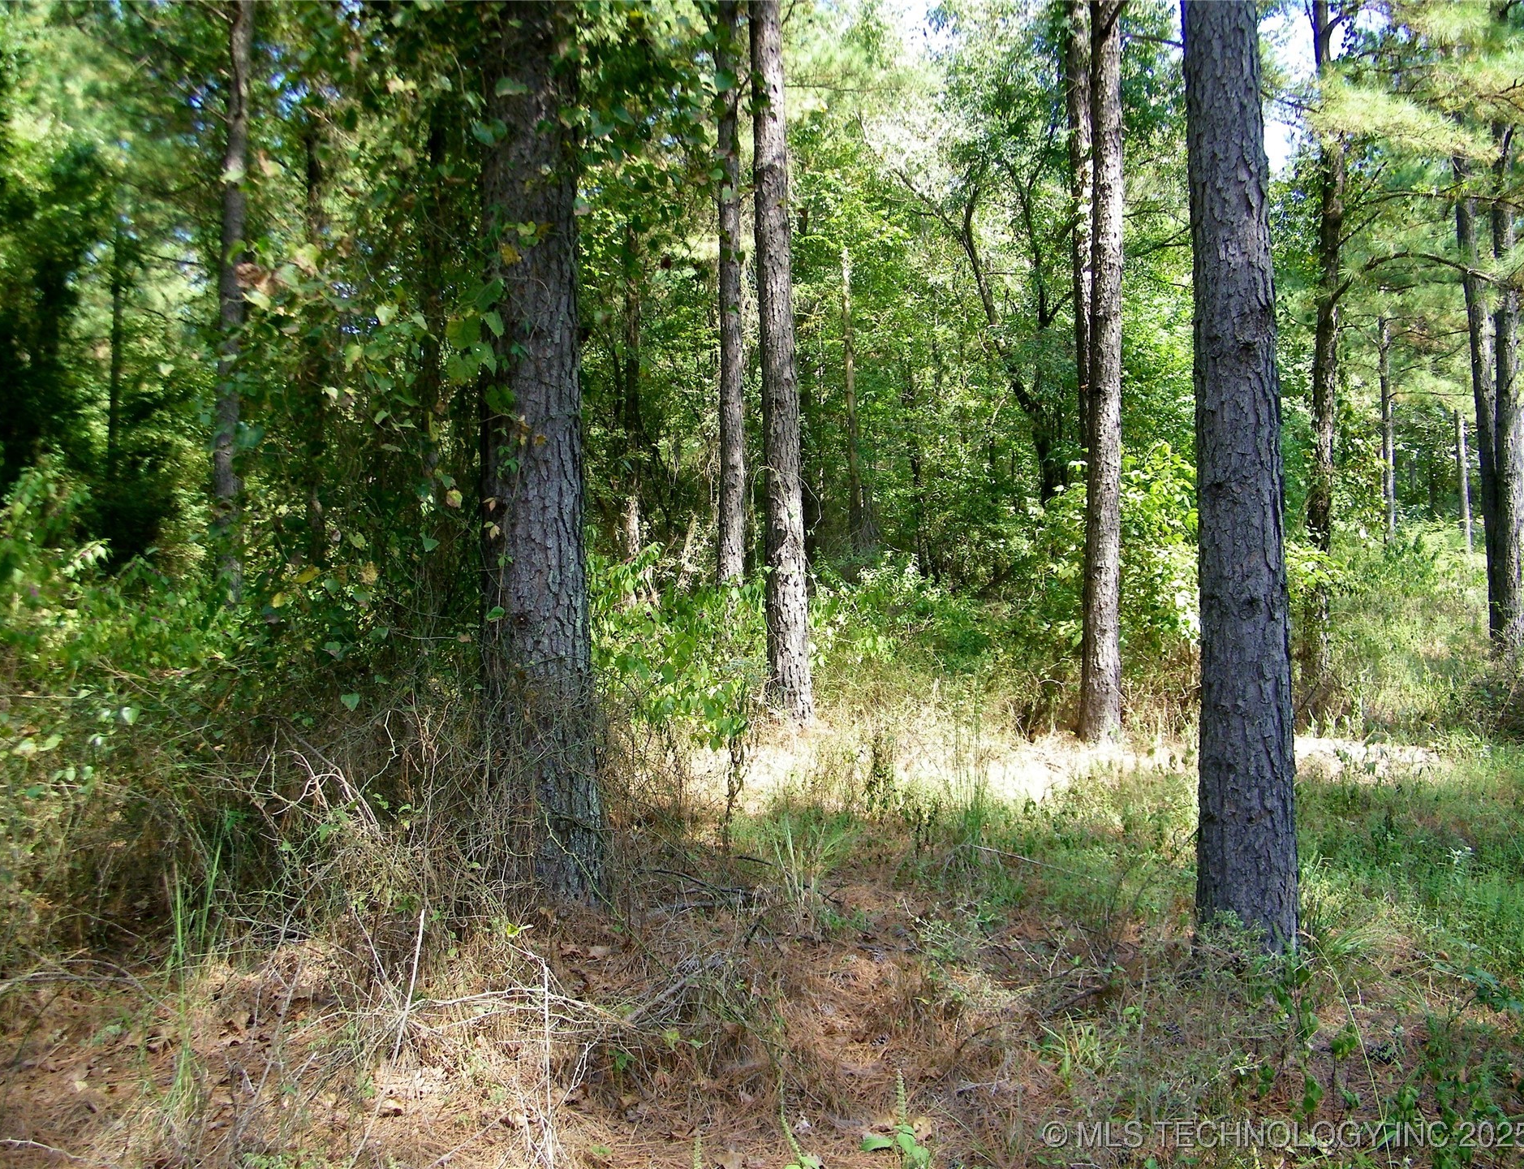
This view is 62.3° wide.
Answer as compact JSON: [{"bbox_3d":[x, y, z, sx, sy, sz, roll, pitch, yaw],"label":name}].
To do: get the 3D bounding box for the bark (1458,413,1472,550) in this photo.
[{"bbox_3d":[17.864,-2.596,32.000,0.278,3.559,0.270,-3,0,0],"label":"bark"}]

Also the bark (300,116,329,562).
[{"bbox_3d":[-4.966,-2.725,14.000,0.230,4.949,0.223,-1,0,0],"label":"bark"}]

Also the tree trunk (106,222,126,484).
[{"bbox_3d":[-11.272,-4.037,22.000,0.190,4.700,0.190,3,2,0],"label":"tree trunk"}]

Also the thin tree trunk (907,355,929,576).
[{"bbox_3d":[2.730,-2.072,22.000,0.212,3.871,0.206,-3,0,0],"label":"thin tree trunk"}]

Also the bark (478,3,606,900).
[{"bbox_3d":[-0.959,-0.579,5.500,0.478,3.916,0.464,-1,0,0],"label":"bark"}]

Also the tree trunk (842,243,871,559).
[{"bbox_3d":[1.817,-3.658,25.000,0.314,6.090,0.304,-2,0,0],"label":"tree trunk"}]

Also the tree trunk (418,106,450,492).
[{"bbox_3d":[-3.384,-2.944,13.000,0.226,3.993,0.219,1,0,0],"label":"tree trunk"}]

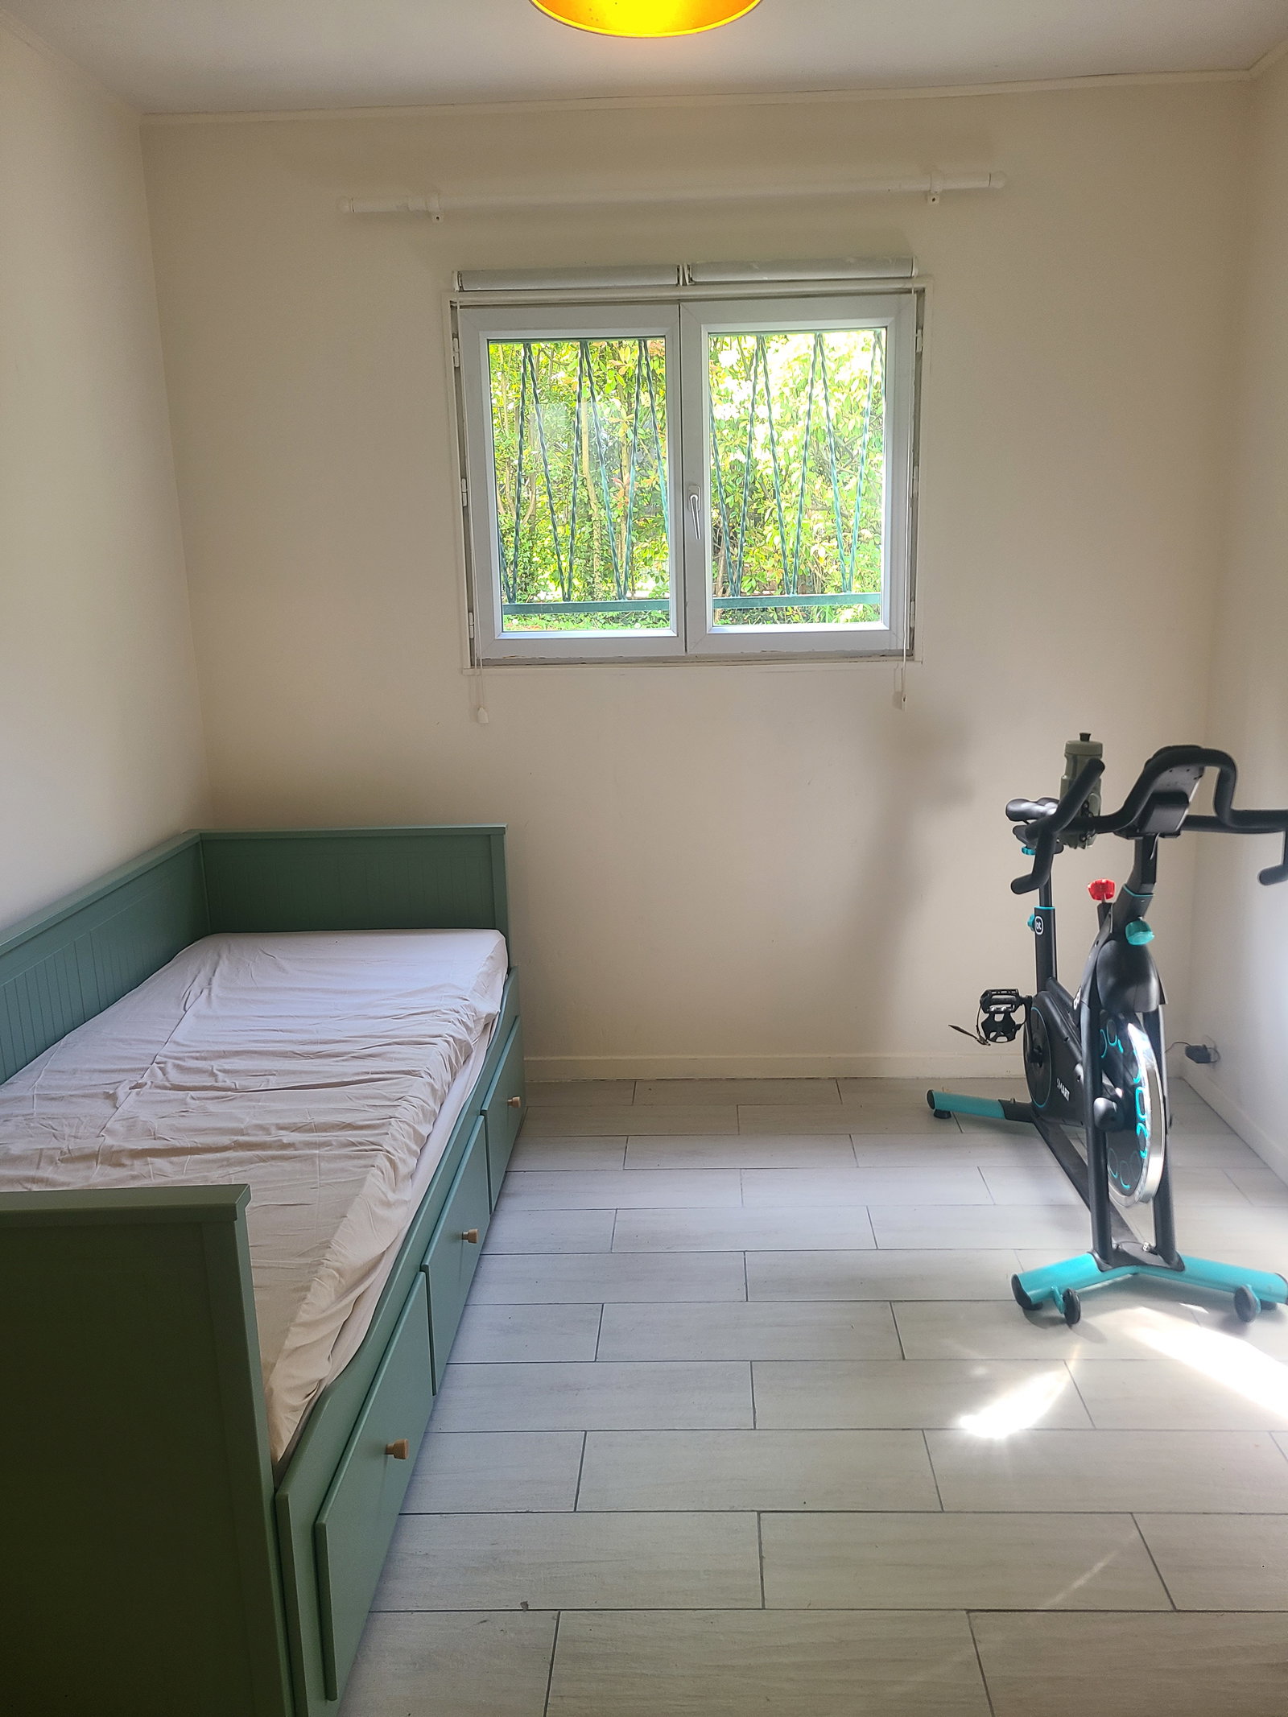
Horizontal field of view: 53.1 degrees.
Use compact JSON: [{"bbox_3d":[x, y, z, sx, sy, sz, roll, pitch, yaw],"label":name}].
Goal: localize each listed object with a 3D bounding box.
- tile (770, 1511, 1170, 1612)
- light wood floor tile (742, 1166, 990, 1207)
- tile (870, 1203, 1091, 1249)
[{"bbox_3d":[0.482,1.089,1.994,0.598,0.011,0.202,-1,13,3],"label":"tile"},{"bbox_3d":[0.544,0.816,3.184,0.600,0.010,0.200,-1,13,2],"label":"light wood floor tile"},{"bbox_3d":[0.832,0.856,2.975,0.600,0.010,0.200,-1,13,2],"label":"tile"}]

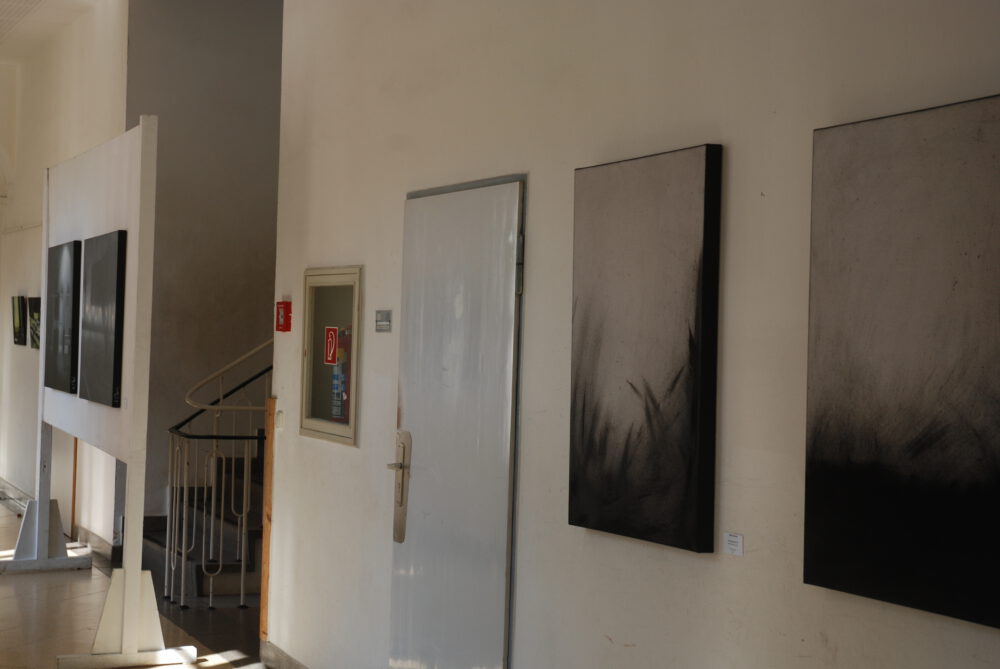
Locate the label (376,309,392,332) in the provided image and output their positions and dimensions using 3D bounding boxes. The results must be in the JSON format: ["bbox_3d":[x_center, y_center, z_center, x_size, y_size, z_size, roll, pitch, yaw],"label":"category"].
[{"bbox_3d":[-0.426,-0.047,6.764,0.010,0.082,0.170,2,0,-23],"label":"label"}]

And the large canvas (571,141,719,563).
[{"bbox_3d":[0.369,0.036,4.836,0.044,1.000,0.747,2,-1,-23],"label":"large canvas"}]

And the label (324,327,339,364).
[{"bbox_3d":[-0.674,0.046,7.336,0.005,0.151,0.156,2,0,-23],"label":"label"}]

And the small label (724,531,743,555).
[{"bbox_3d":[0.561,0.504,4.401,0.005,0.048,0.090,2,0,-23],"label":"small label"}]

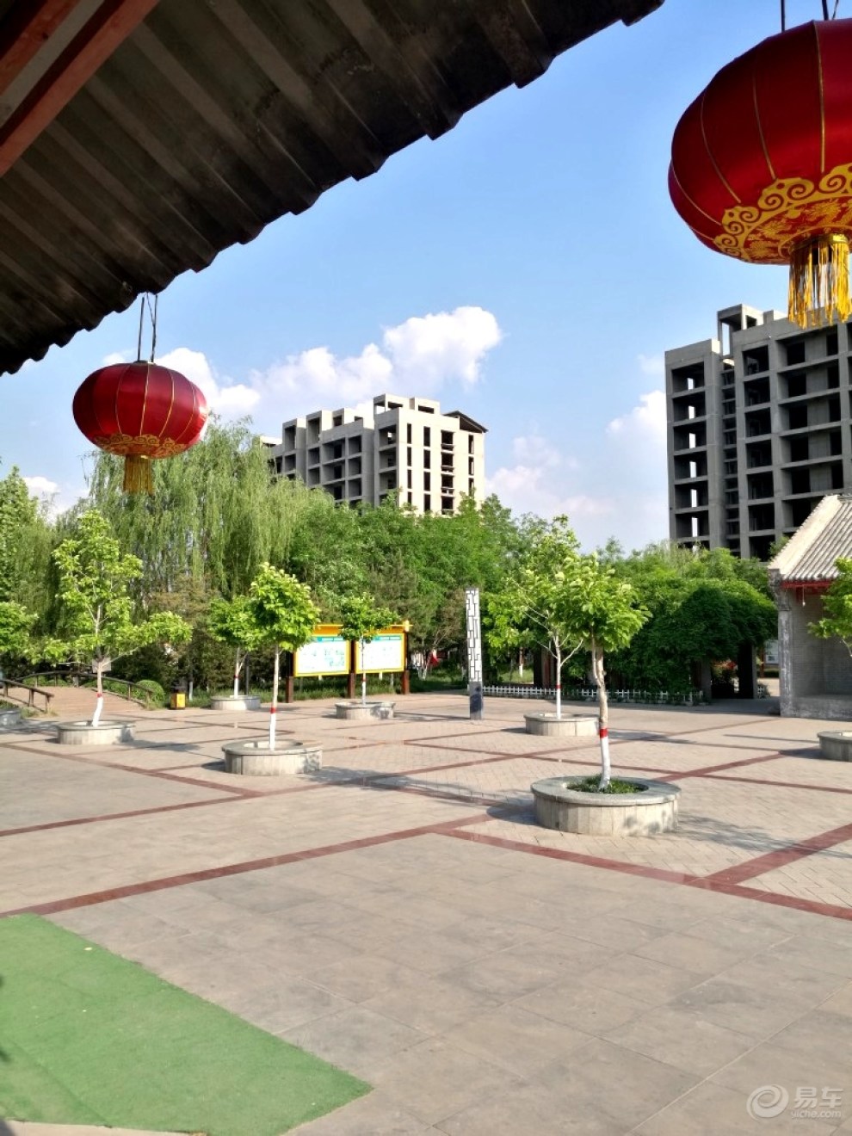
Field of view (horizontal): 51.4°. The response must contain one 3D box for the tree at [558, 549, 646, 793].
[{"bbox_3d":[2.046,1.171,10.214,1.030,2.650,1.030,-1,-5,0],"label":"tree"}]

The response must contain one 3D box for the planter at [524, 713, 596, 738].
[{"bbox_3d":[3.072,3.539,20.056,1.670,0.380,1.670,-1,-5,0],"label":"planter"}]

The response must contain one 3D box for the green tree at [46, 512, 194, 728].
[{"bbox_3d":[-6.967,1.081,19.990,3.300,4.800,3.100,-1,-5,0],"label":"green tree"}]

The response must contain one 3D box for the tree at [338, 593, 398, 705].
[{"bbox_3d":[-1.653,2.357,25.530,1.720,3.261,1.720,-1,-5,0],"label":"tree"}]

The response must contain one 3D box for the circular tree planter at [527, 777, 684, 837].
[{"bbox_3d":[2.096,2.761,10.337,1.700,0.385,1.700,-1,-5,0],"label":"circular tree planter"}]

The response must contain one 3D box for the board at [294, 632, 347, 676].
[{"bbox_3d":[-3.906,3.264,33.376,2.700,1.600,0.130,4,-7,-45],"label":"board"}]

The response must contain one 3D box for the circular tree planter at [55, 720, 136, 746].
[{"bbox_3d":[-7.454,3.710,20.019,1.700,0.385,1.700,-1,-5,0],"label":"circular tree planter"}]

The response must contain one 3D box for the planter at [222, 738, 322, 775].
[{"bbox_3d":[-2.624,3.234,15.169,1.700,0.385,1.700,-1,-5,0],"label":"planter"}]

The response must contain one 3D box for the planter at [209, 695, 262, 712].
[{"bbox_3d":[-6.368,4.510,29.667,1.670,0.380,1.670,-1,-5,0],"label":"planter"}]

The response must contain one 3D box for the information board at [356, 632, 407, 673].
[{"bbox_3d":[-1.846,3.415,35.632,2.700,1.600,0.130,4,-7,-45],"label":"information board"}]

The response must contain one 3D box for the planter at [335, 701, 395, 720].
[{"bbox_3d":[-1.725,4.090,25.383,1.700,0.385,1.700,-1,-5,0],"label":"planter"}]

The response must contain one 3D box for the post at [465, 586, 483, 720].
[{"bbox_3d":[1.337,2.317,24.021,0.250,3.550,0.250,-5,-7,42],"label":"post"}]

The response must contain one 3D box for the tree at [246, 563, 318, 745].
[{"bbox_3d":[-2.485,1.535,15.313,1.250,3.191,1.250,-1,-5,0],"label":"tree"}]

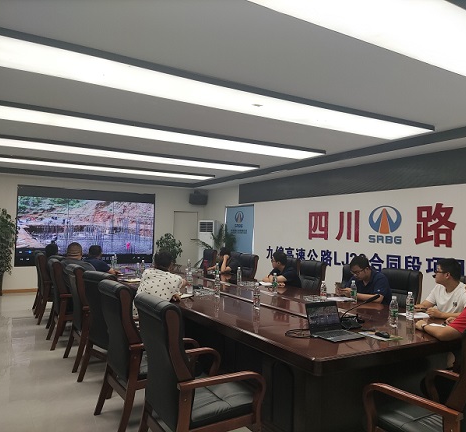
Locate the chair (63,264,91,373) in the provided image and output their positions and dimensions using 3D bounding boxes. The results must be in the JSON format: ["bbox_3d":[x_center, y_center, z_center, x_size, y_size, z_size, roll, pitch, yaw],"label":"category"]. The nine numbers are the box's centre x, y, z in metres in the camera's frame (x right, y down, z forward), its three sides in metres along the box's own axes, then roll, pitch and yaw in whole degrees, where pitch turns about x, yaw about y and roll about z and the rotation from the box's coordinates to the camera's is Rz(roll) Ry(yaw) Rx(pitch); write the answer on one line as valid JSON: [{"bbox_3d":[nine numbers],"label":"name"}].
[{"bbox_3d":[-1.495,1.095,4.681,0.680,1.070,0.650,2,-3,-31],"label":"chair"}]

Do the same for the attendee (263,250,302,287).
[{"bbox_3d":[0.657,1.103,5.947,0.720,1.210,0.530,1,-2,-16],"label":"attendee"}]

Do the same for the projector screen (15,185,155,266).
[{"bbox_3d":[-3.564,0.291,10.477,3.339,1.892,0.080,2,-3,-31],"label":"projector screen"}]

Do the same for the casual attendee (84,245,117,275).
[{"bbox_3d":[-2.164,1.072,6.358,0.580,1.250,0.850,-1,-3,37],"label":"casual attendee"}]

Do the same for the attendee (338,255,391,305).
[{"bbox_3d":[1.526,1.062,4.771,0.800,1.220,0.570,2,-3,-31],"label":"attendee"}]

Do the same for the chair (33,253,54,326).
[{"bbox_3d":[-2.895,1.161,6.917,0.680,1.100,0.630,2,-3,-31],"label":"chair"}]

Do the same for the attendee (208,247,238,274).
[{"bbox_3d":[-0.249,1.165,7.592,0.720,1.200,0.530,1,-2,-16],"label":"attendee"}]

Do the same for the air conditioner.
[{"bbox_3d":[-0.696,1.042,11.880,0.500,1.770,0.360,0,-2,14],"label":"air conditioner"}]

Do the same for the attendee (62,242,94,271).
[{"bbox_3d":[-2.037,1.019,5.617,0.580,1.300,0.750,0,-2,19],"label":"attendee"}]

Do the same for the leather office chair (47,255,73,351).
[{"bbox_3d":[-2.080,1.115,5.528,0.680,1.100,0.630,2,-3,-31],"label":"leather office chair"}]

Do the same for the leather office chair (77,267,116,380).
[{"bbox_3d":[-1.018,1.073,3.998,0.680,1.070,0.650,3,-3,-41],"label":"leather office chair"}]

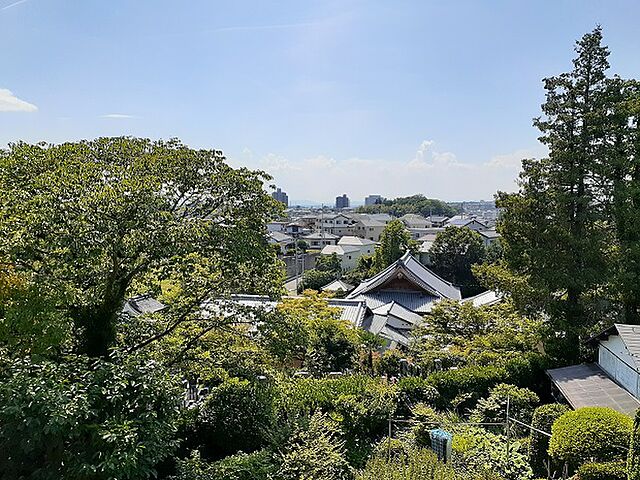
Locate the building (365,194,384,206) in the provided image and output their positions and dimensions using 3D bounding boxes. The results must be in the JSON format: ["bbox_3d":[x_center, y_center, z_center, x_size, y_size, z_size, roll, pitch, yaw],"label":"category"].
[{"bbox_3d":[67.518,-43.979,618.438,23.000,24.000,16.000,1,4,10],"label":"building"}]

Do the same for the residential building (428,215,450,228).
[{"bbox_3d":[45.102,-6.090,190.000,7.800,6.200,7.500,-1,4,-12],"label":"residential building"}]

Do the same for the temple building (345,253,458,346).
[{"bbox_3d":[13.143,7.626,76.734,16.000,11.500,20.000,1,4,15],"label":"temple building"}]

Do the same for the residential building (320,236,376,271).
[{"bbox_3d":[8.465,3.810,153.657,11.500,9.200,19.000,2,4,23],"label":"residential building"}]

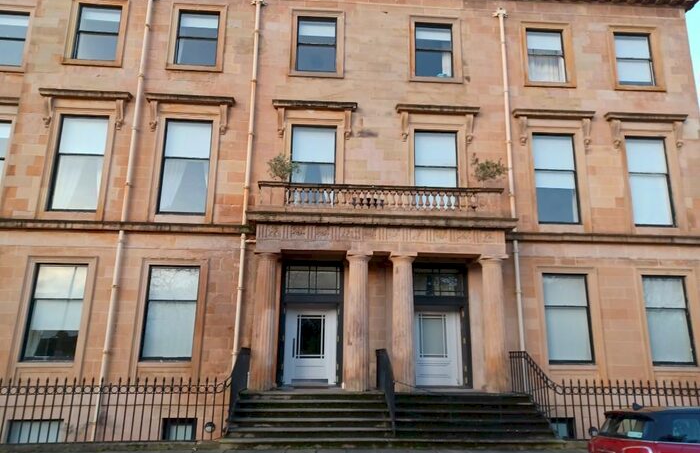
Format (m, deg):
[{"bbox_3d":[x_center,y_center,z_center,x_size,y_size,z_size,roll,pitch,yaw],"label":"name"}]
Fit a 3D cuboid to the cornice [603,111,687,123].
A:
[{"bbox_3d":[9.344,-3.421,16.038,2.704,0.152,0.330,2,-14,-4],"label":"cornice"}]

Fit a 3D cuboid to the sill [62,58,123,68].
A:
[{"bbox_3d":[-7.721,-4.900,15.174,1.743,0.181,0.216,2,-14,-3],"label":"sill"}]

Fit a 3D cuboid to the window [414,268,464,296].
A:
[{"bbox_3d":[2.569,1.653,14.903,1.615,0.895,0.099,2,-14,-3],"label":"window"}]

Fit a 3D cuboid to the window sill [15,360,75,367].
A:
[{"bbox_3d":[-7.978,3.648,13.325,1.450,0.126,0.250,2,-14,-4],"label":"window sill"}]

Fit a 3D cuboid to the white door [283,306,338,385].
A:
[{"bbox_3d":[-1.084,3.316,14.112,1.455,2.122,0.079,2,-14,-3],"label":"white door"}]

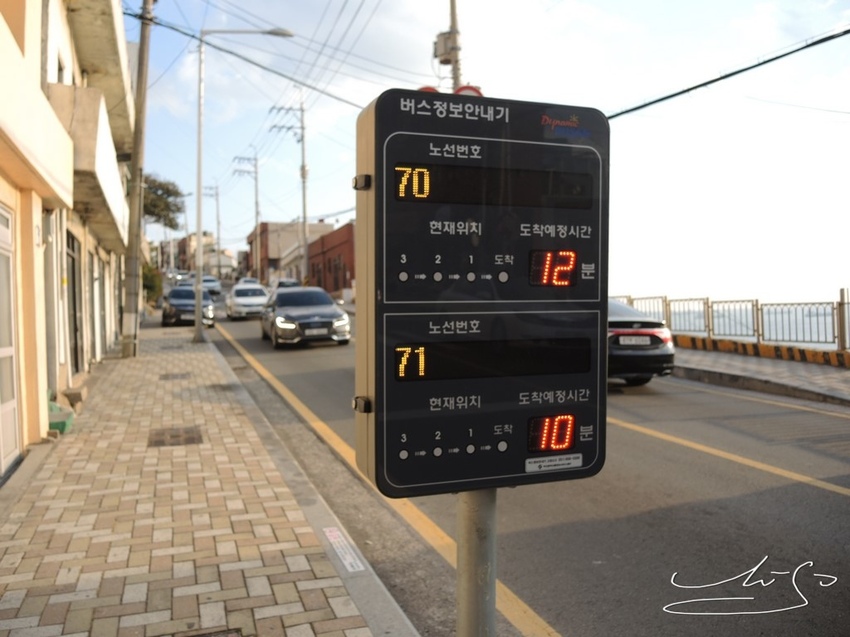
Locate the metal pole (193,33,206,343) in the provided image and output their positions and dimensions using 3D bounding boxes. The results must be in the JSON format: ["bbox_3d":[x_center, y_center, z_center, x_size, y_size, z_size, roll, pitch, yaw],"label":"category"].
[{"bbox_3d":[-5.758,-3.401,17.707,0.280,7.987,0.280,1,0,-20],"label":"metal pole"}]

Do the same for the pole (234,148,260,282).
[{"bbox_3d":[-17.303,-10.041,67.000,2.400,12.575,0.450,-2,0,-20],"label":"pole"}]

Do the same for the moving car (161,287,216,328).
[{"bbox_3d":[-9.071,-0.497,26.289,1.820,1.470,4.700,-2,3,-20],"label":"moving car"}]

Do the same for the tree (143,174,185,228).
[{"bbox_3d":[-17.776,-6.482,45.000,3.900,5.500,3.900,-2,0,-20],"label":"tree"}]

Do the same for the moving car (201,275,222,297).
[{"bbox_3d":[-16.820,-2.525,53.390,1.800,1.480,4.500,-2,6,-20],"label":"moving car"}]

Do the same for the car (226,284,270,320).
[{"bbox_3d":[-8.445,-0.798,32.479,1.830,1.480,4.750,-2,4,-20],"label":"car"}]

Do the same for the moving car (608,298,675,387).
[{"bbox_3d":[1.947,0.261,11.572,1.860,1.470,4.900,-2,3,-20],"label":"moving car"}]

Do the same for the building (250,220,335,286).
[{"bbox_3d":[-17.488,-7.607,88.322,8.600,7.100,14.000,-2,0,-20],"label":"building"}]

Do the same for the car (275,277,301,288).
[{"bbox_3d":[-9.680,-1.984,47.531,1.800,1.580,4.400,-2,5,-20],"label":"car"}]

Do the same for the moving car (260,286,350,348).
[{"bbox_3d":[-3.394,-0.070,18.811,1.865,1.470,4.900,-2,3,-20],"label":"moving car"}]

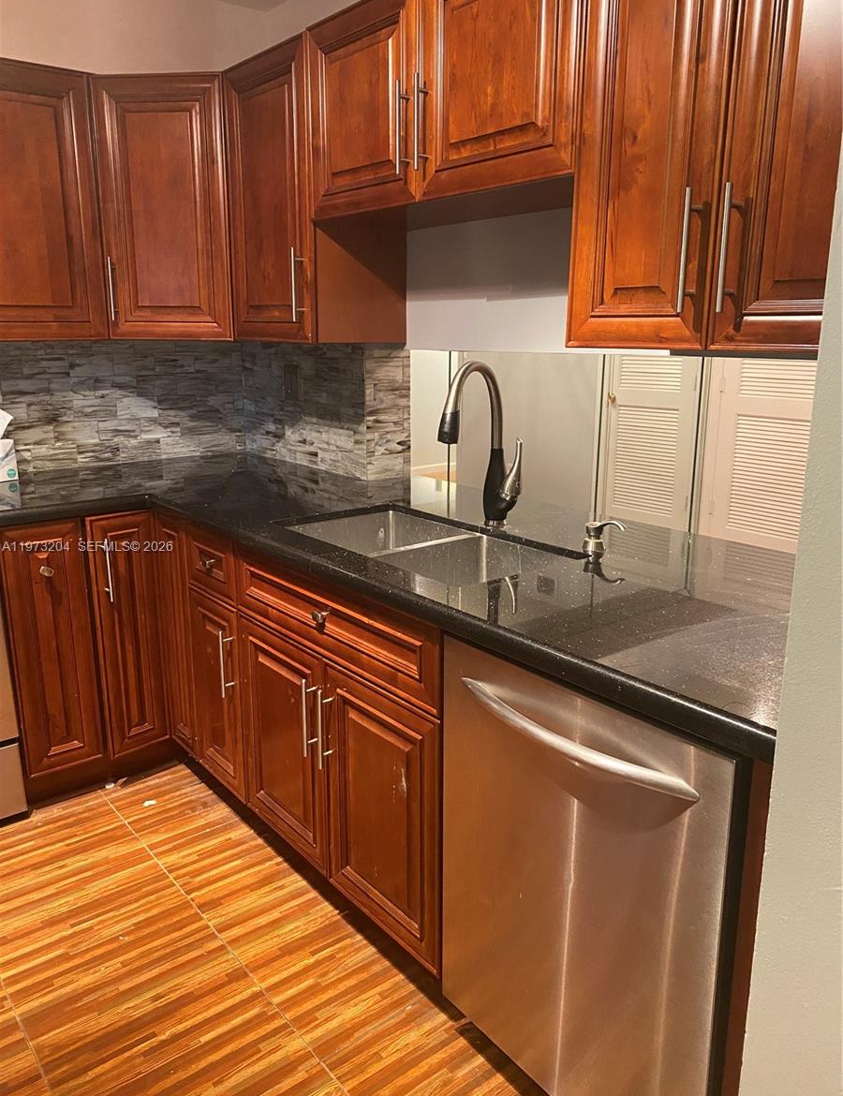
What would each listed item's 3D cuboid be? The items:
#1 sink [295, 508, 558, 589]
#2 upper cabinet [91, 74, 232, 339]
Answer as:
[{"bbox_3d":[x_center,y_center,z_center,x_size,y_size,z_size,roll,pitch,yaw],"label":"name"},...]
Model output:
[{"bbox_3d":[-0.007,0.096,2.005,0.391,0.218,0.735,-11,18,-38],"label":"sink"},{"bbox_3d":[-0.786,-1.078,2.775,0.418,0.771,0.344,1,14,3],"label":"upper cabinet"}]

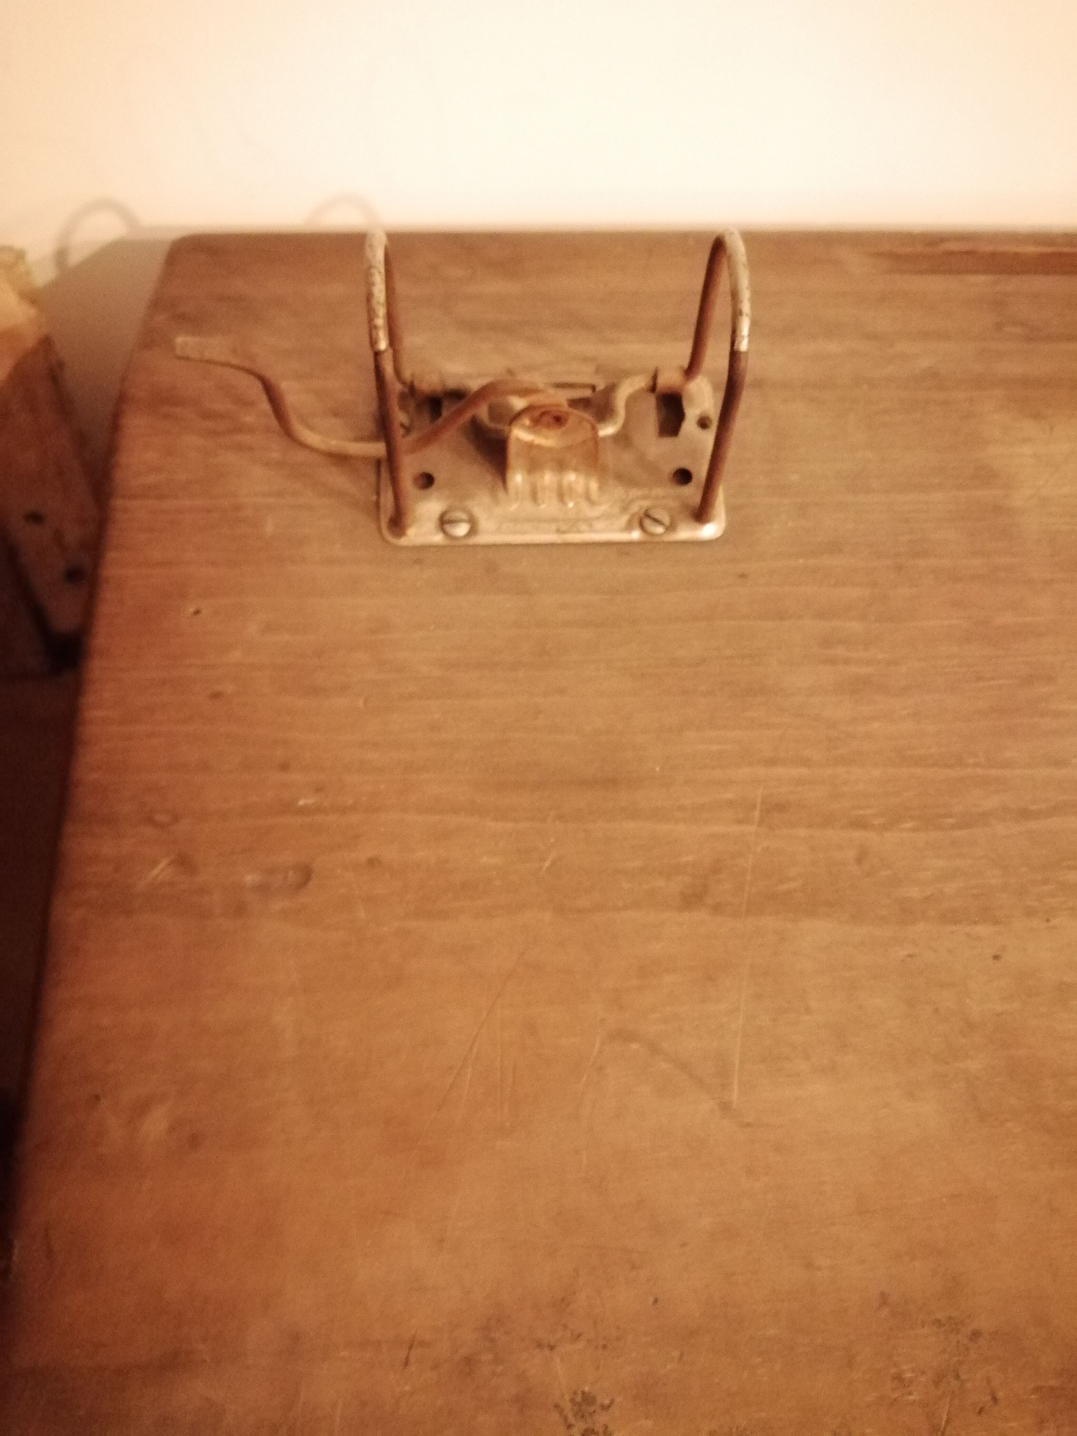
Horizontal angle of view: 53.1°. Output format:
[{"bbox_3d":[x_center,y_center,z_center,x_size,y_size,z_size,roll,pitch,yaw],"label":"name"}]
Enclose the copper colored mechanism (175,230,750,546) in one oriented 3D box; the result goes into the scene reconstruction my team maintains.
[{"bbox_3d":[-0.019,-0.088,0.271,0.141,0.069,0.062,-1,61,-1],"label":"copper colored mechanism"}]

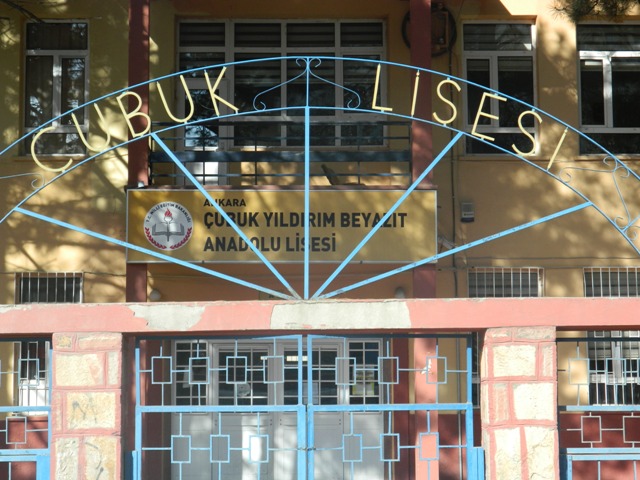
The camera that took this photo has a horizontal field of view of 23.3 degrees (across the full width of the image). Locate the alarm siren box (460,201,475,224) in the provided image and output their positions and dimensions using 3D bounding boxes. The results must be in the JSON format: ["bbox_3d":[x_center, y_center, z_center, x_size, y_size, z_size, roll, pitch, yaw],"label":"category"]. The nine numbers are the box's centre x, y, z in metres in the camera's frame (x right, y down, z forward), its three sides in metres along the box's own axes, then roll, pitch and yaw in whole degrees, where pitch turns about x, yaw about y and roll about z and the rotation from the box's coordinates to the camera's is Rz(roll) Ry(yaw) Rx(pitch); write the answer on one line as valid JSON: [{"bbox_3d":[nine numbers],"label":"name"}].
[{"bbox_3d":[2.137,-0.394,22.425,0.189,0.294,0.090,0,-8,-2],"label":"alarm siren box"}]

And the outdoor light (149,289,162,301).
[{"bbox_3d":[-2.285,0.776,21.651,0.166,0.179,0.200,0,-8,-1],"label":"outdoor light"}]

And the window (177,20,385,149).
[{"bbox_3d":[-0.560,-2.234,22.397,2.989,1.892,0.150,0,-8,-1],"label":"window"}]

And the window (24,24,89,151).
[{"bbox_3d":[-3.770,-2.160,22.304,0.905,1.956,0.150,0,-8,-1],"label":"window"}]

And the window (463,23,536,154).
[{"bbox_3d":[2.587,-2.180,22.472,1.056,1.949,0.150,0,-8,-1],"label":"window"}]

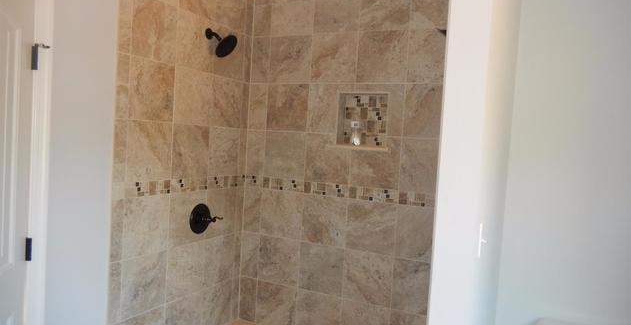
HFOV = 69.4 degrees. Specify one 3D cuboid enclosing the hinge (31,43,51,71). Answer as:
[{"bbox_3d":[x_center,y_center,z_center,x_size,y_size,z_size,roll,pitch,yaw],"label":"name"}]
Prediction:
[{"bbox_3d":[-1.081,-0.416,1.798,0.035,0.096,0.048,5,3,27],"label":"hinge"}]

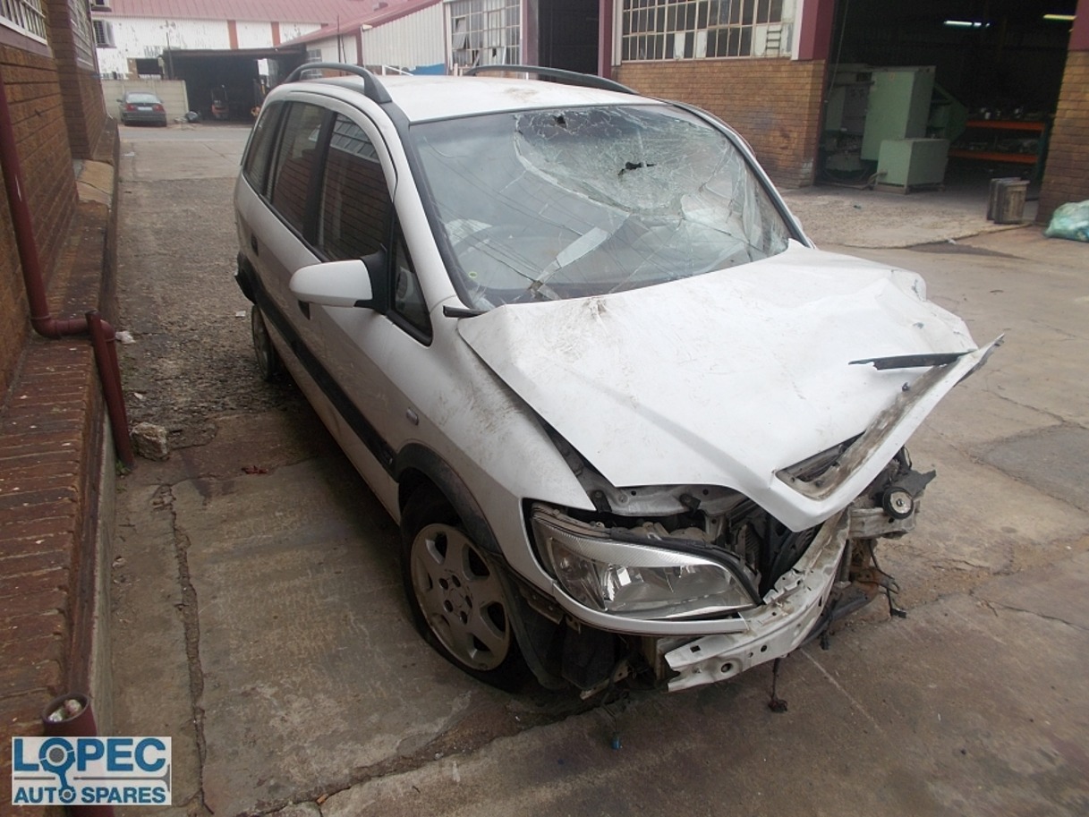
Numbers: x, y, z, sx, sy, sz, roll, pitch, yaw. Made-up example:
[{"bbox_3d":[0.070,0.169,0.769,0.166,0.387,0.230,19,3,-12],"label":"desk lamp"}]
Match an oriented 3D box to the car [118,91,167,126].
[{"bbox_3d":[-18.721,-13.933,38.077,1.740,1.420,4.450,-10,24,-24],"label":"car"}]

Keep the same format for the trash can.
[{"bbox_3d":[5.156,-2.309,9.100,0.360,0.470,0.400,-10,24,-24],"label":"trash can"}]

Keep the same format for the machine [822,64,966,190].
[{"bbox_3d":[5.179,-4.182,12.143,1.350,1.640,1.800,-10,24,-24],"label":"machine"}]

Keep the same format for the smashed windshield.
[{"bbox_3d":[0.210,-0.725,2.708,1.300,0.150,0.830,-12,60,-25],"label":"smashed windshield"}]

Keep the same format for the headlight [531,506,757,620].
[{"bbox_3d":[0.211,0.307,1.684,0.430,0.200,0.260,-4,24,-9],"label":"headlight"}]

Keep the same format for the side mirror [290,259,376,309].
[{"bbox_3d":[-0.614,-0.360,2.370,0.225,0.140,0.125,-12,26,-25],"label":"side mirror"}]

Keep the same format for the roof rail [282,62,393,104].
[{"bbox_3d":[-0.954,-1.432,3.555,0.080,0.140,1.750,-12,26,-25],"label":"roof rail"}]

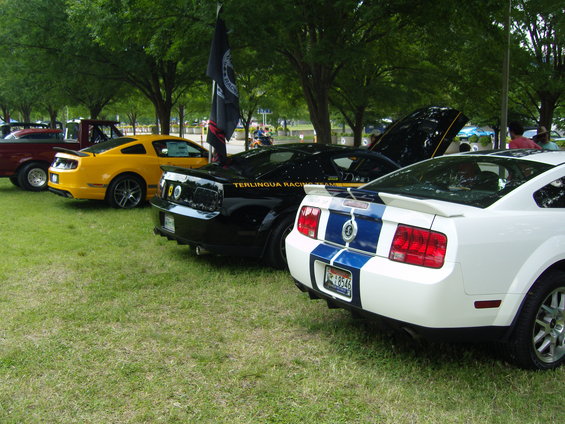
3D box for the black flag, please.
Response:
[{"bbox_3d":[-0.847,-1.682,7.739,0.470,2.010,0.300,2,9,6],"label":"black flag"}]

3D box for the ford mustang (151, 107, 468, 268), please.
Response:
[{"bbox_3d":[0.715,-0.452,7.522,4.770,1.880,1.900,-5,10,-35],"label":"ford mustang"}]

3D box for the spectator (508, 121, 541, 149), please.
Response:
[{"bbox_3d":[3.456,-0.403,8.016,0.520,1.790,0.360,-5,11,-36],"label":"spectator"}]

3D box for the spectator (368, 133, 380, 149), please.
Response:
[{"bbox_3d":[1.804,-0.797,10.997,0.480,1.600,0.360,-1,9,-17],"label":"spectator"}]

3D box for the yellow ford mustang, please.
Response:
[{"bbox_3d":[-2.308,-0.900,11.590,4.780,1.400,1.880,-5,11,-35],"label":"yellow ford mustang"}]

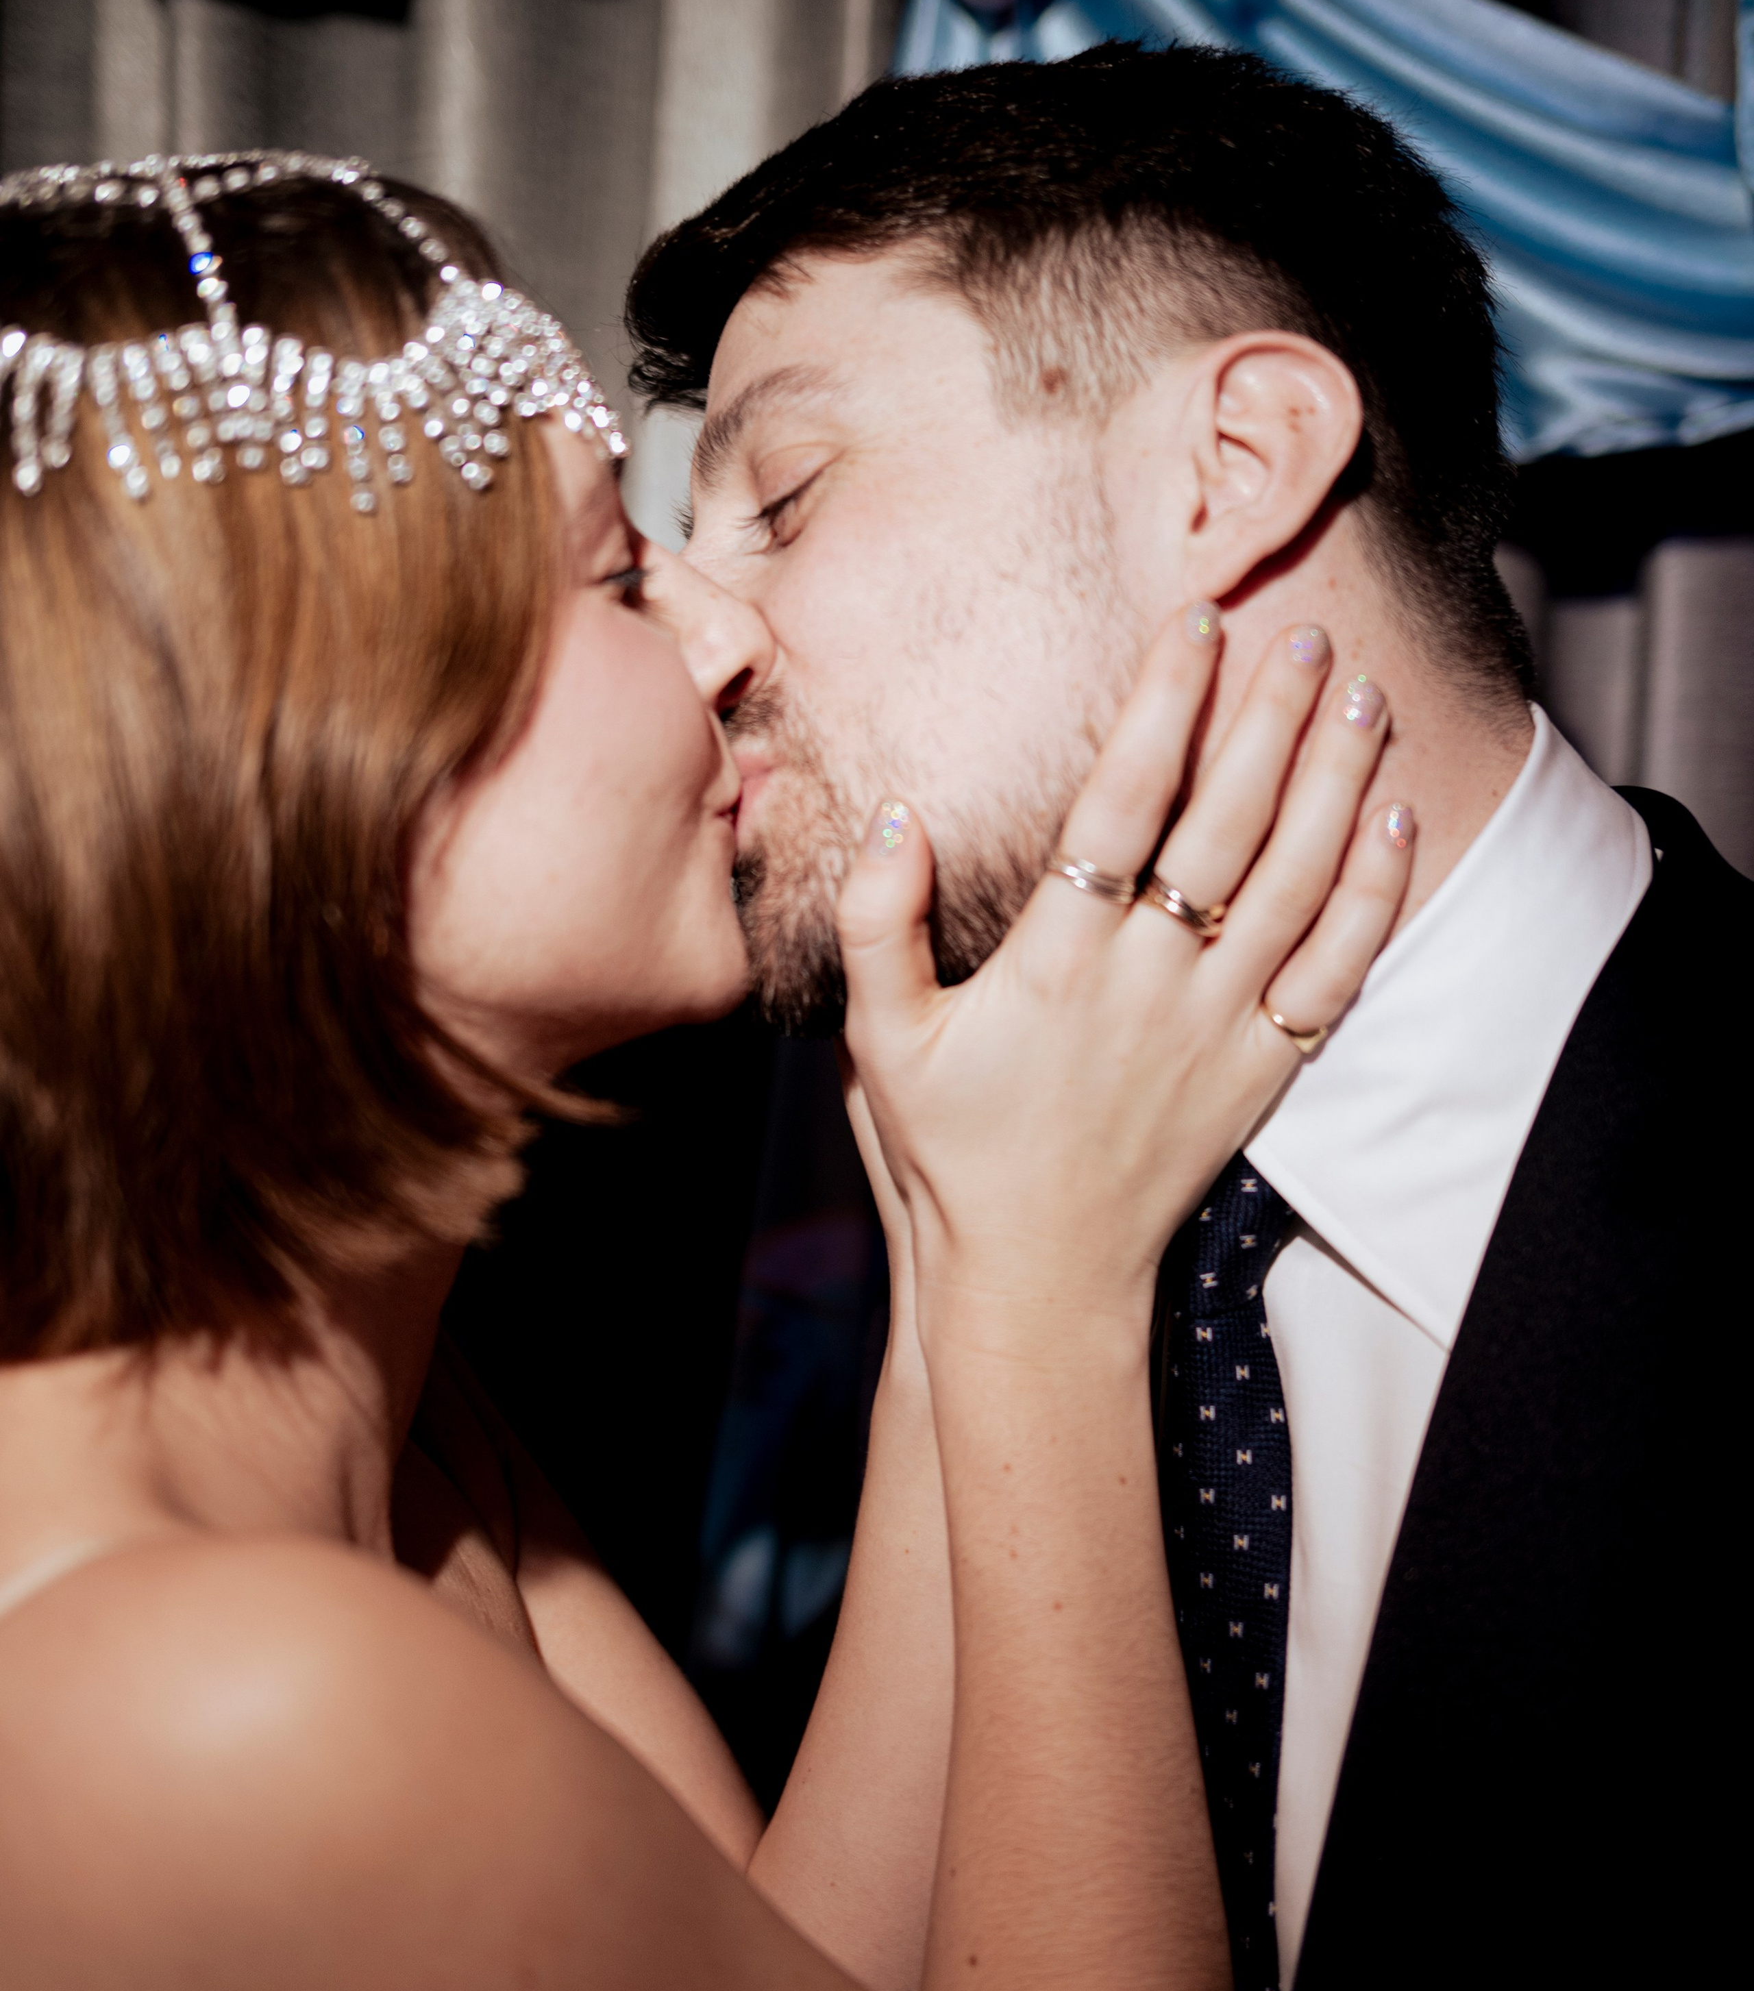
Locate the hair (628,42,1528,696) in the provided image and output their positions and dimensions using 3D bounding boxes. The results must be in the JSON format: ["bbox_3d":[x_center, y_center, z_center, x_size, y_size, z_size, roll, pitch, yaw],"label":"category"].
[{"bbox_3d":[0.050,-0.151,0.742,0.222,0.172,0.168,-7,-5,-11],"label":"hair"}]

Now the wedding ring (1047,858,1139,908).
[{"bbox_3d":[0.048,-0.025,0.660,0.021,0.005,0.021,23,5,0],"label":"wedding ring"}]

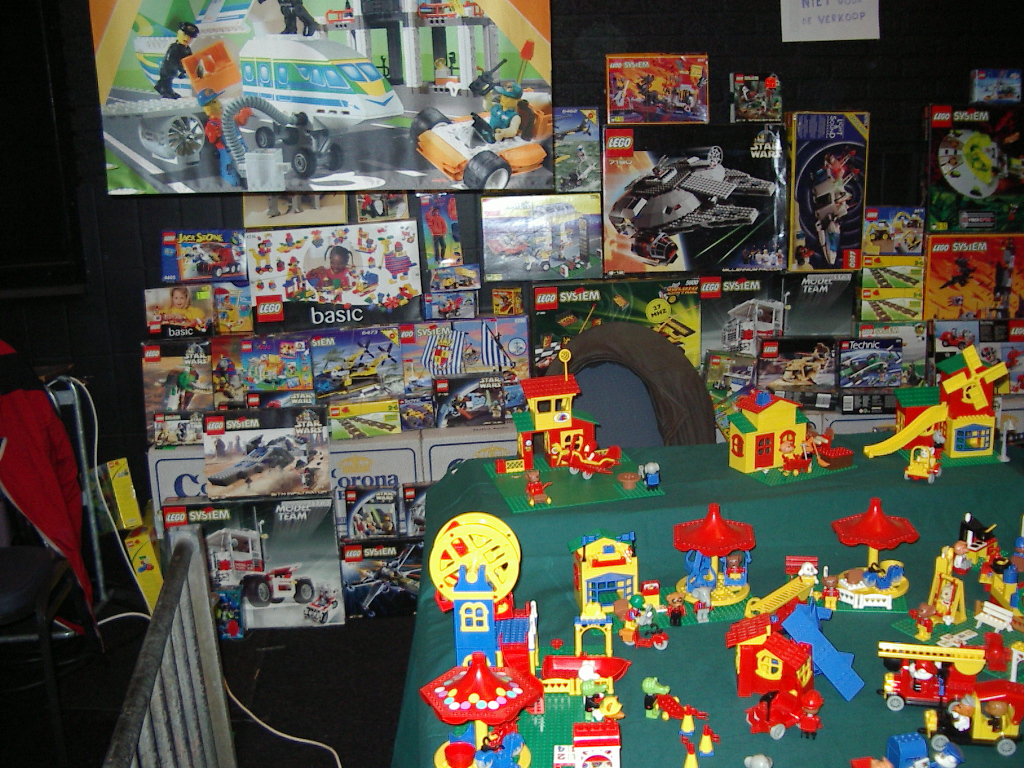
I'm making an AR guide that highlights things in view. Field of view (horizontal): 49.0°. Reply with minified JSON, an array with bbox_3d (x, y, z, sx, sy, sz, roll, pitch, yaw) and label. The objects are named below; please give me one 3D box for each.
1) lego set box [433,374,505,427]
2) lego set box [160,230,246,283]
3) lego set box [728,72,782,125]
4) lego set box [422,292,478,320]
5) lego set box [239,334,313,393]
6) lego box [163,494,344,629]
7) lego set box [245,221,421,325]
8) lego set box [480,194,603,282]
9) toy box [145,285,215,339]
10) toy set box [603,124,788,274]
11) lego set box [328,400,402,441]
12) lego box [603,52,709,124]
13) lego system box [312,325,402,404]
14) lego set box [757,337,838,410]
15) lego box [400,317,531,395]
[{"bbox_3d":[-0.120,0.044,3.164,0.192,0.141,0.050,-3,13,-5],"label":"lego set box"},{"bbox_3d":[-0.884,-0.373,3.265,0.240,0.146,0.060,-1,9,-1],"label":"lego set box"},{"bbox_3d":[0.743,-0.867,3.407,0.137,0.145,0.055,-2,13,2],"label":"lego set box"},{"bbox_3d":[-0.182,-0.231,3.305,0.149,0.077,0.042,-2,12,0],"label":"lego set box"},{"bbox_3d":[-0.670,-0.060,3.243,0.199,0.147,0.055,-2,10,1],"label":"lego set box"},{"bbox_3d":[-0.727,0.508,3.207,0.480,0.375,0.075,-3,11,1],"label":"lego box"},{"bbox_3d":[-0.502,-0.307,3.195,0.476,0.284,0.075,-6,13,-16],"label":"lego set box"},{"bbox_3d":[0.098,-0.476,3.653,0.382,0.266,0.060,-2,11,-1],"label":"lego set box"},{"bbox_3d":[-0.942,-0.208,3.209,0.191,0.143,0.060,-3,13,-2],"label":"toy box"},{"bbox_3d":[0.589,-0.594,3.646,0.582,0.478,0.085,-1,7,1],"label":"toy set box"},{"bbox_3d":[-0.414,0.094,3.179,0.191,0.097,0.060,-4,13,-10],"label":"lego set box"},{"bbox_3d":[0.431,-0.875,3.349,0.299,0.199,0.060,-3,13,-2],"label":"lego box"},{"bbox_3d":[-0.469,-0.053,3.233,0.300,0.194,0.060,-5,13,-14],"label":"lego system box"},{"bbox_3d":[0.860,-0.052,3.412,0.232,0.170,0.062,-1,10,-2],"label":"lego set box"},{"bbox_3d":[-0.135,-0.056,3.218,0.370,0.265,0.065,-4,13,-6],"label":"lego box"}]

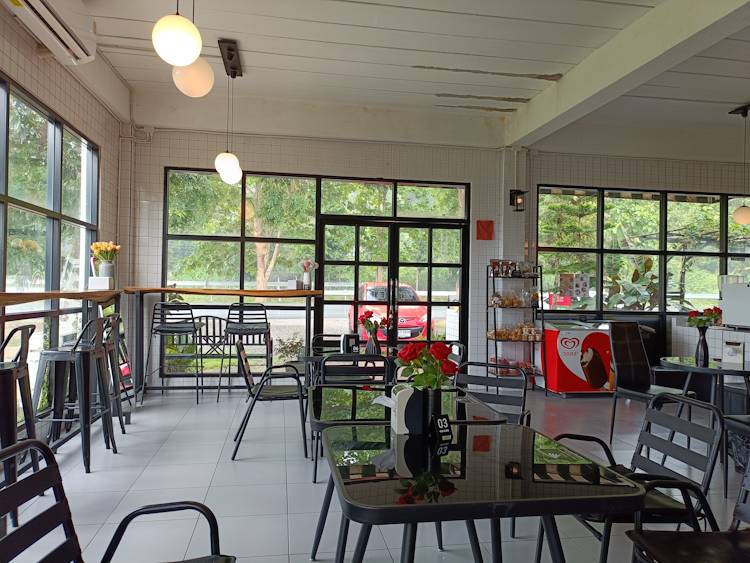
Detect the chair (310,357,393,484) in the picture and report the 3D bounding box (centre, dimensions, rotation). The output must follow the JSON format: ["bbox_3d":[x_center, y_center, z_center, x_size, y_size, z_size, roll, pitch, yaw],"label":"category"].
[{"bbox_3d":[-0.174,0.848,3.631,0.541,0.796,0.551,1,0,-10],"label":"chair"}]

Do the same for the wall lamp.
[{"bbox_3d":[1.742,-0.990,6.622,0.147,0.283,0.224,1,-1,-10],"label":"wall lamp"}]

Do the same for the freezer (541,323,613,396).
[{"bbox_3d":[2.343,0.871,6.272,0.791,0.838,0.625,1,-1,-10],"label":"freezer"}]

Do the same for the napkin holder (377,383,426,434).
[{"bbox_3d":[0.107,0.403,1.751,0.112,0.141,0.097,1,0,-10],"label":"napkin holder"}]

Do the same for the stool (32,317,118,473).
[{"bbox_3d":[-1.992,0.717,3.583,0.454,0.956,0.437,1,-1,-2],"label":"stool"}]

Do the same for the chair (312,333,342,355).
[{"bbox_3d":[-0.303,0.852,4.479,0.541,0.796,0.551,1,0,-10],"label":"chair"}]

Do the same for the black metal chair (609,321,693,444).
[{"bbox_3d":[2.123,0.782,4.055,0.602,0.956,0.496,1,-1,-13],"label":"black metal chair"}]

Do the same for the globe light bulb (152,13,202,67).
[{"bbox_3d":[-0.848,-1.037,2.327,0.212,0.212,0.212,1,0,-10],"label":"globe light bulb"}]

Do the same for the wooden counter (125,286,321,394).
[{"bbox_3d":[-1.546,0.661,5.712,1.938,1.158,0.510,1,0,-10],"label":"wooden counter"}]

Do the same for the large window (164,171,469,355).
[{"bbox_3d":[-0.586,-0.038,6.214,3.499,2.326,0.102,1,0,-10],"label":"large window"}]

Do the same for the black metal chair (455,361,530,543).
[{"bbox_3d":[0.542,0.829,2.856,0.507,0.791,0.543,1,-1,23],"label":"black metal chair"}]

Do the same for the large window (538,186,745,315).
[{"bbox_3d":[3.792,-0.372,7.164,3.540,1.638,0.106,1,-1,-10],"label":"large window"}]

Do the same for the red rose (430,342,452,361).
[{"bbox_3d":[0.210,0.221,1.711,0.071,0.059,0.071,1,-1,-10],"label":"red rose"}]

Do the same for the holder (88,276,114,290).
[{"bbox_3d":[-2.291,0.020,4.549,0.162,0.111,0.153,1,-1,-10],"label":"holder"}]

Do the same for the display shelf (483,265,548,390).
[{"bbox_3d":[1.633,0.557,6.257,0.602,1.469,0.316,1,0,-4],"label":"display shelf"}]

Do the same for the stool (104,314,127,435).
[{"bbox_3d":[-2.170,0.745,4.122,0.449,0.949,0.439,1,0,-10],"label":"stool"}]

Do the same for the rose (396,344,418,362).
[{"bbox_3d":[0.109,0.238,1.815,0.073,0.063,0.073,1,0,-10],"label":"rose"}]

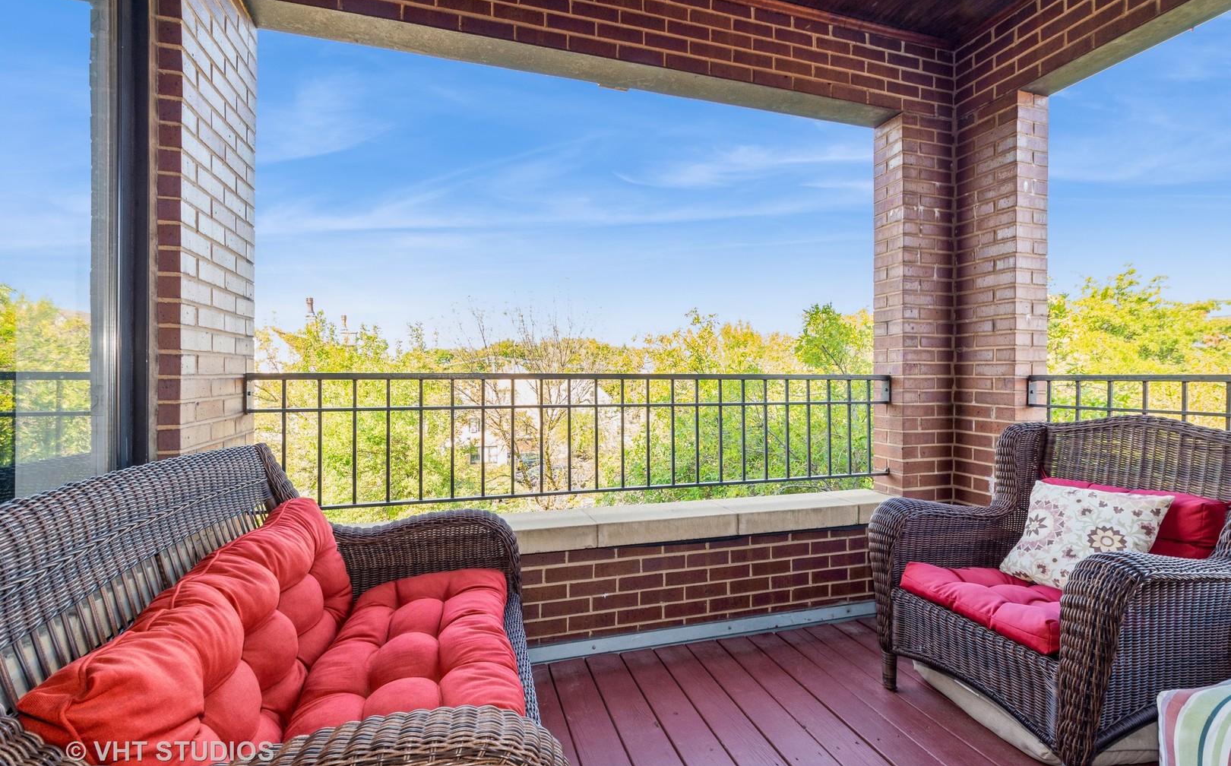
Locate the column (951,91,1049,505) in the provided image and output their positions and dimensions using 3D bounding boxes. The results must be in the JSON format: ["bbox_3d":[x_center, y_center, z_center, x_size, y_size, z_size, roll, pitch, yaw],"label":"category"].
[{"bbox_3d":[1.816,-0.202,2.427,0.200,2.175,0.310,0,0,-15],"label":"column"}]

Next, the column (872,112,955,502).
[{"bbox_3d":[1.505,-0.211,2.606,0.305,2.190,0.200,0,0,-15],"label":"column"}]

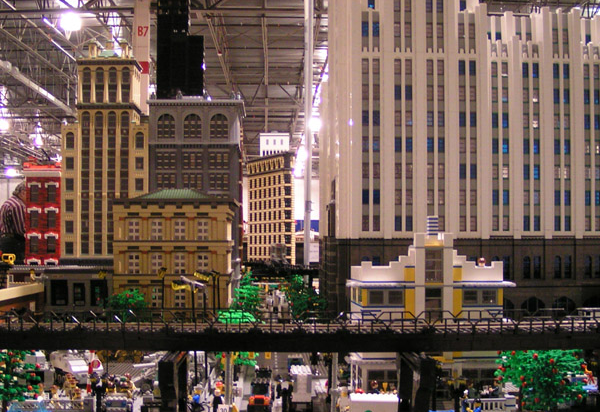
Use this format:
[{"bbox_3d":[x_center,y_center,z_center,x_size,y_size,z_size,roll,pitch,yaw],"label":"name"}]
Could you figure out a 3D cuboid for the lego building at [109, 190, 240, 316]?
[{"bbox_3d":[-0.348,0.165,2.575,0.332,0.425,0.340,0,-3,-1],"label":"lego building"}]

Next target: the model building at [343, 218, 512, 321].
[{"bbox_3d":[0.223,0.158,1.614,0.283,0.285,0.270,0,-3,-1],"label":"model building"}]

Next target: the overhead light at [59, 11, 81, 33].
[{"bbox_3d":[-4.500,-3.604,17.220,0.460,0.440,0.460,0,-3,-1],"label":"overhead light"}]

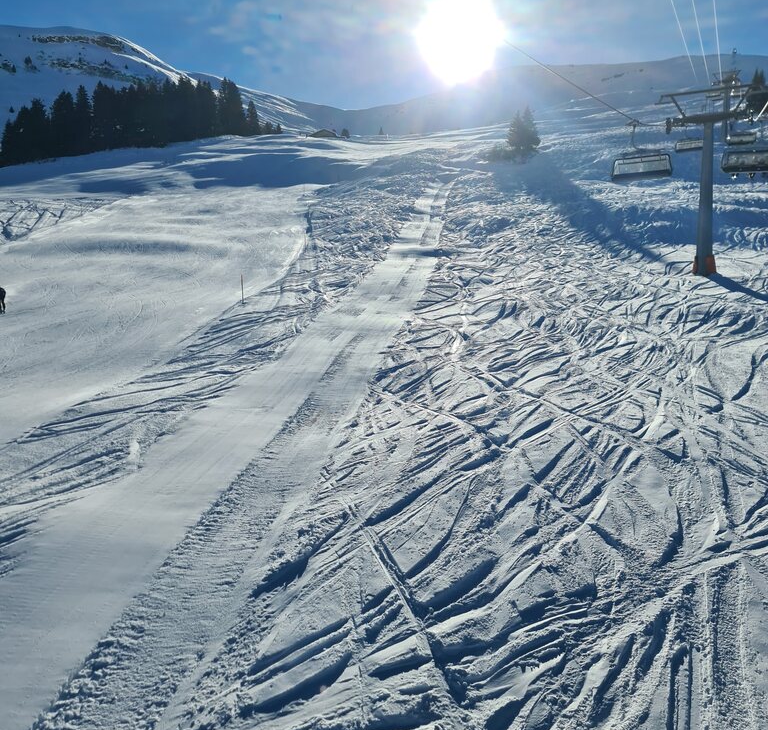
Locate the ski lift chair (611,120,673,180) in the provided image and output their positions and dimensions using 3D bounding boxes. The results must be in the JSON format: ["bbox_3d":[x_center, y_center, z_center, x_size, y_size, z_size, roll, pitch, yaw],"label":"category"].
[{"bbox_3d":[14.130,-11.775,40.500,3.150,3.200,1.500,2,3,25],"label":"ski lift chair"}]

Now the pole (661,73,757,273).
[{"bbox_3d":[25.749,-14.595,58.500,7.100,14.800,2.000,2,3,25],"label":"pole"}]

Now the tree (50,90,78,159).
[{"bbox_3d":[-82.346,-62.049,190.000,6.700,17.500,6.700,-1,3,-23],"label":"tree"}]

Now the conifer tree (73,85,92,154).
[{"bbox_3d":[-77.465,-63.076,190.000,5.200,17.500,5.200,-1,3,-22],"label":"conifer tree"}]

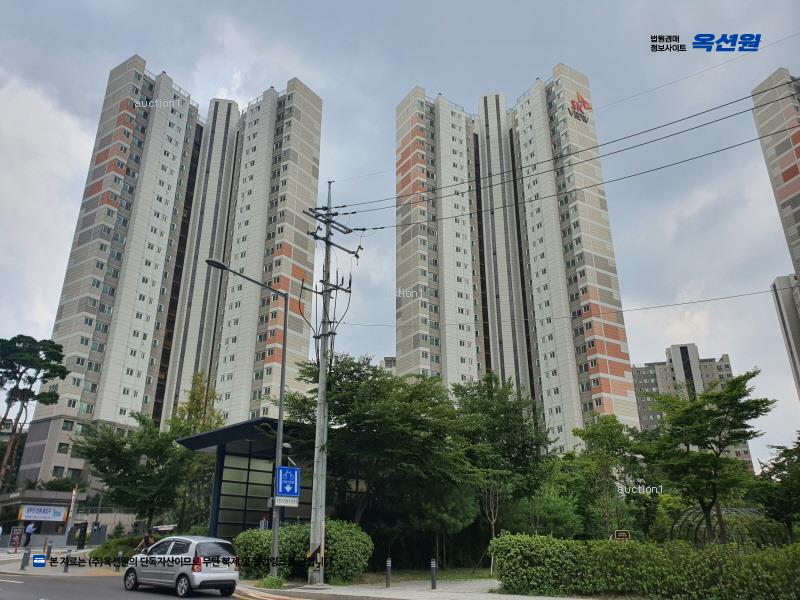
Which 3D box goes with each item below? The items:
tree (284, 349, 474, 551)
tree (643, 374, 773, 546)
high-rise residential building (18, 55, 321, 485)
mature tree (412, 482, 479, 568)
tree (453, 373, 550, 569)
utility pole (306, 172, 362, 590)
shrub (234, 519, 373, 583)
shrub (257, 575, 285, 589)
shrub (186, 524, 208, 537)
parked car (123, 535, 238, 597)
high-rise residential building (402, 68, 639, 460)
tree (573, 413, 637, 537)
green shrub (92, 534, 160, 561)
[{"bbox_3d":[-0.826,6.286,23.867,7.670,8.560,6.750,1,-22,-2],"label":"tree"},{"bbox_3d":[10.611,5.839,20.237,4.400,6.700,4.200,-11,-24,25],"label":"tree"},{"bbox_3d":[-33.403,-1.197,99.362,36.000,75.000,22.000,4,-22,-11],"label":"high-rise residential building"},{"bbox_3d":[1.809,9.194,24.323,2.760,3.480,2.620,-2,-22,4],"label":"mature tree"},{"bbox_3d":[4.382,7.132,25.679,4.230,8.300,4.020,-4,-22,9],"label":"tree"},{"bbox_3d":[-2.974,2.163,22.810,0.900,15.600,2.400,-18,-28,38],"label":"utility pole"},{"bbox_3d":[-3.575,9.426,22.622,5.900,1.950,1.700,-18,-28,38],"label":"shrub"},{"bbox_3d":[-3.832,8.319,17.788,0.830,0.340,0.700,4,-22,-10],"label":"shrub"},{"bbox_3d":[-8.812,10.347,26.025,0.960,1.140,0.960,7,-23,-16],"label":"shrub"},{"bbox_3d":[-6.230,7.446,16.956,3.535,1.480,1.600,-15,-26,32],"label":"parked car"},{"bbox_3d":[18.698,-0.767,106.773,36.000,78.500,22.000,-5,-22,12],"label":"high-rise residential building"},{"bbox_3d":[8.184,7.491,23.575,2.800,6.100,2.700,-7,-23,17],"label":"tree"},{"bbox_3d":[-13.417,12.358,29.874,3.600,1.400,2.200,9,-23,-21],"label":"green shrub"}]

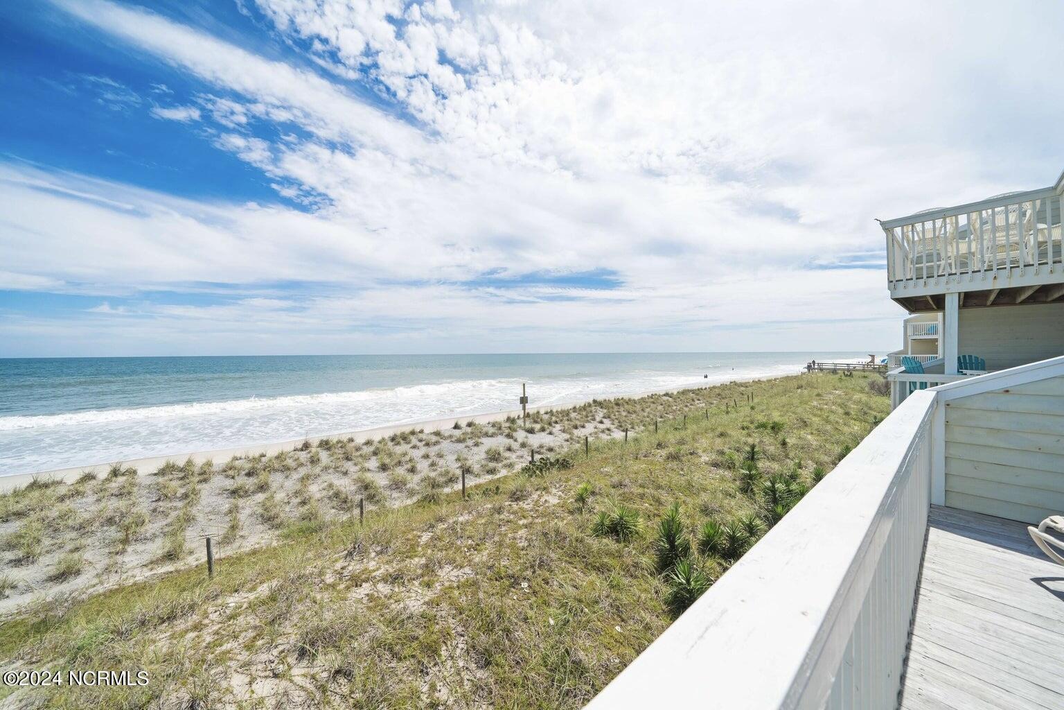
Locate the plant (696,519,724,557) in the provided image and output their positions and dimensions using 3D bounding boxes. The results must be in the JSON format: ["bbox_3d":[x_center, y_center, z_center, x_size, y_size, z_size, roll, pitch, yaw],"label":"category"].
[{"bbox_3d":[3.573,3.671,7.132,0.490,0.690,0.490,0,0,0],"label":"plant"}]

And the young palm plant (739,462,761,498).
[{"bbox_3d":[5.894,3.384,9.604,0.520,0.930,0.520,0,0,0],"label":"young palm plant"}]

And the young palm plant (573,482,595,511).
[{"bbox_3d":[1.347,3.691,9.274,0.540,0.680,0.540,0,0,0],"label":"young palm plant"}]

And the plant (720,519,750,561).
[{"bbox_3d":[4.000,3.652,7.016,0.510,0.730,0.510,0,0,0],"label":"plant"}]

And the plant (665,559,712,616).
[{"bbox_3d":[2.480,3.660,5.604,0.700,0.730,0.700,0,0,0],"label":"plant"}]

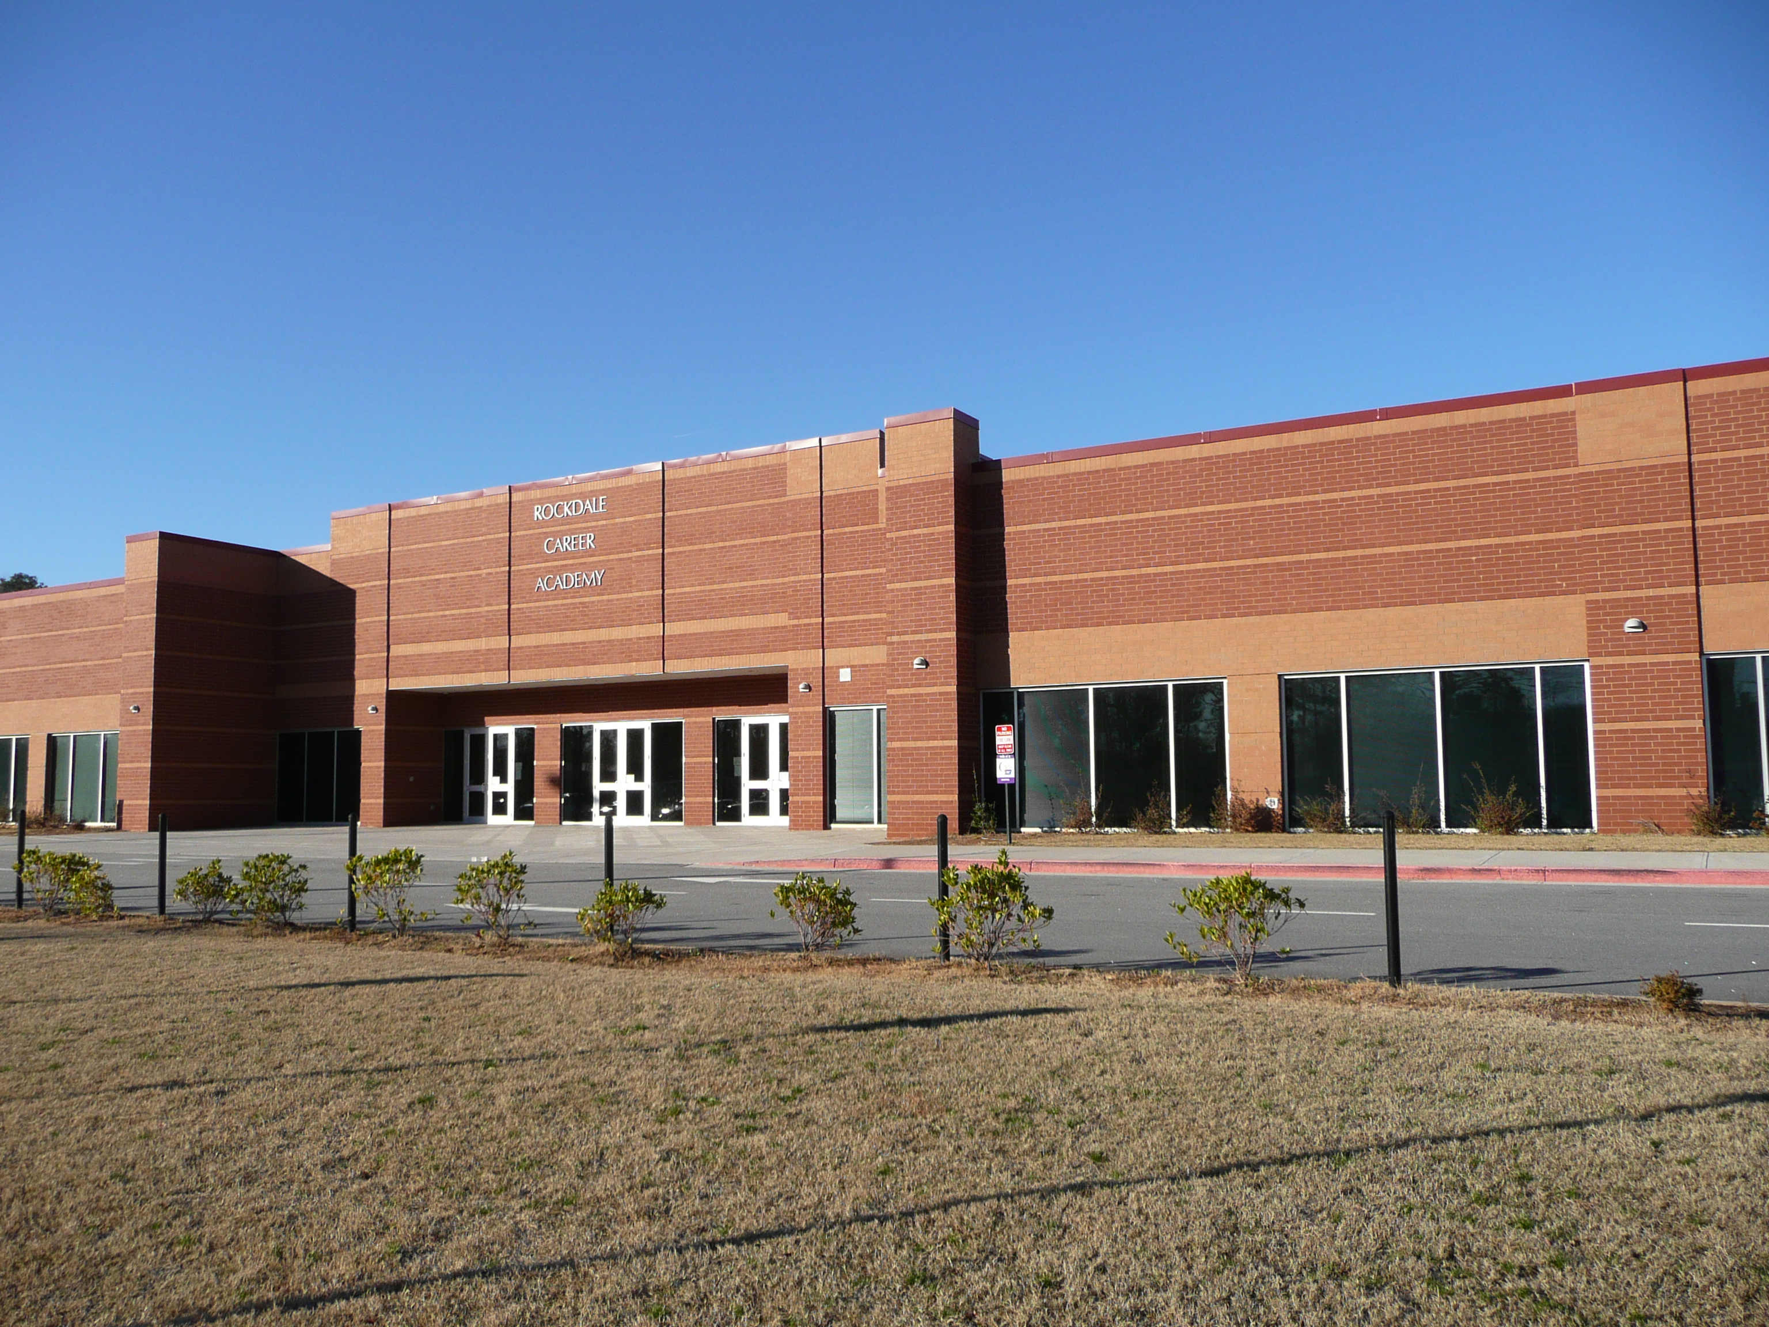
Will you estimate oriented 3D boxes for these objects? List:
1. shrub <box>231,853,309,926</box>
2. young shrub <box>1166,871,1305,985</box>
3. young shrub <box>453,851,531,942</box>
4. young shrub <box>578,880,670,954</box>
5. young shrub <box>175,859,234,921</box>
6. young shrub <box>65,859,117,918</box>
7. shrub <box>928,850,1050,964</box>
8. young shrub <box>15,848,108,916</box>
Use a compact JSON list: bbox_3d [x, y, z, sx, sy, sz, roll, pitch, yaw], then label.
[{"bbox_3d":[-6.486,2.385,15.107,0.752,0.752,0.692,2,-5,-23],"label":"shrub"},{"bbox_3d":[2.472,1.862,10.075,0.951,0.789,0.875,-2,-5,13],"label":"young shrub"},{"bbox_3d":[-3.676,2.180,13.403,0.712,0.846,0.655,1,-5,-15],"label":"young shrub"},{"bbox_3d":[-2.277,2.204,12.407,0.764,0.628,0.703,0,-5,-10],"label":"young shrub"},{"bbox_3d":[-7.473,2.488,15.711,0.602,0.677,0.554,2,-5,-25],"label":"young shrub"},{"bbox_3d":[-9.181,2.588,16.547,0.503,0.682,0.463,2,-6,-29],"label":"young shrub"},{"bbox_3d":[0.828,1.895,11.128,0.972,0.893,0.894,-1,-5,4],"label":"shrub"},{"bbox_3d":[-9.829,2.605,17.076,0.953,0.802,0.877,2,-6,-30],"label":"young shrub"}]

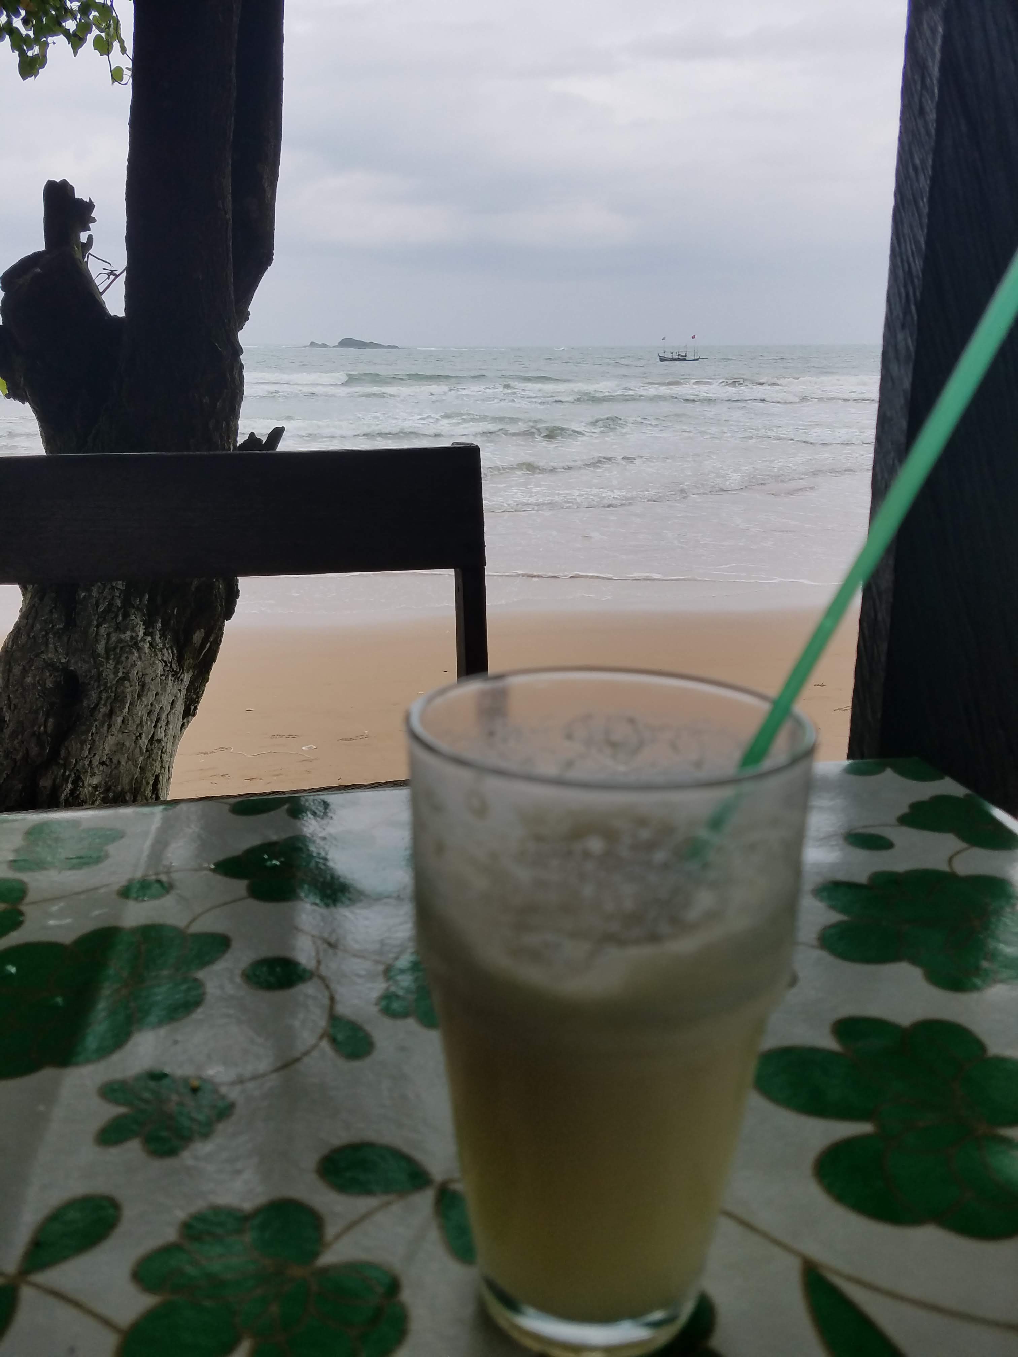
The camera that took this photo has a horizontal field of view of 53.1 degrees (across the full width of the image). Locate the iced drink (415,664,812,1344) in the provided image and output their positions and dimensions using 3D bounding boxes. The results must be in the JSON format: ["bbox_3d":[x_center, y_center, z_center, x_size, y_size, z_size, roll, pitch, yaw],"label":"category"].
[{"bbox_3d":[0.021,0.080,0.245,0.088,0.149,0.088,0,15,0],"label":"iced drink"}]

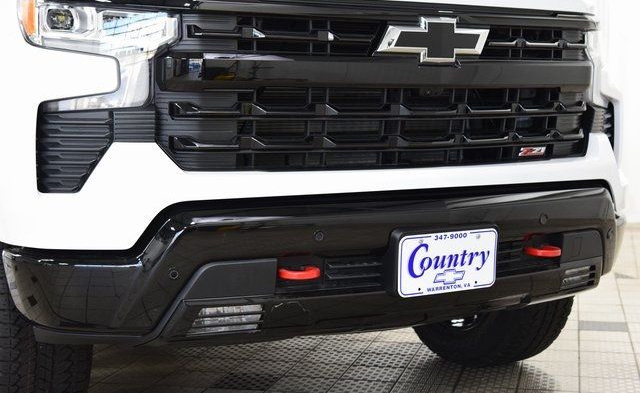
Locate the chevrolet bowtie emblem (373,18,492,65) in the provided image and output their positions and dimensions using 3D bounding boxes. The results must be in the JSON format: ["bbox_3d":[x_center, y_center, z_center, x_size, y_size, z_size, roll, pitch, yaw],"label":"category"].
[{"bbox_3d":[0.292,-0.394,2.570,0.340,0.111,0.035,-3,5,-29],"label":"chevrolet bowtie emblem"}]

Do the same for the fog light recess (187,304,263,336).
[{"bbox_3d":[-0.230,0.294,2.424,0.172,0.067,0.060,-2,5,-18],"label":"fog light recess"}]

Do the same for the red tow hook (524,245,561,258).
[{"bbox_3d":[0.623,0.154,2.826,0.116,0.030,0.075,-3,5,-29],"label":"red tow hook"}]

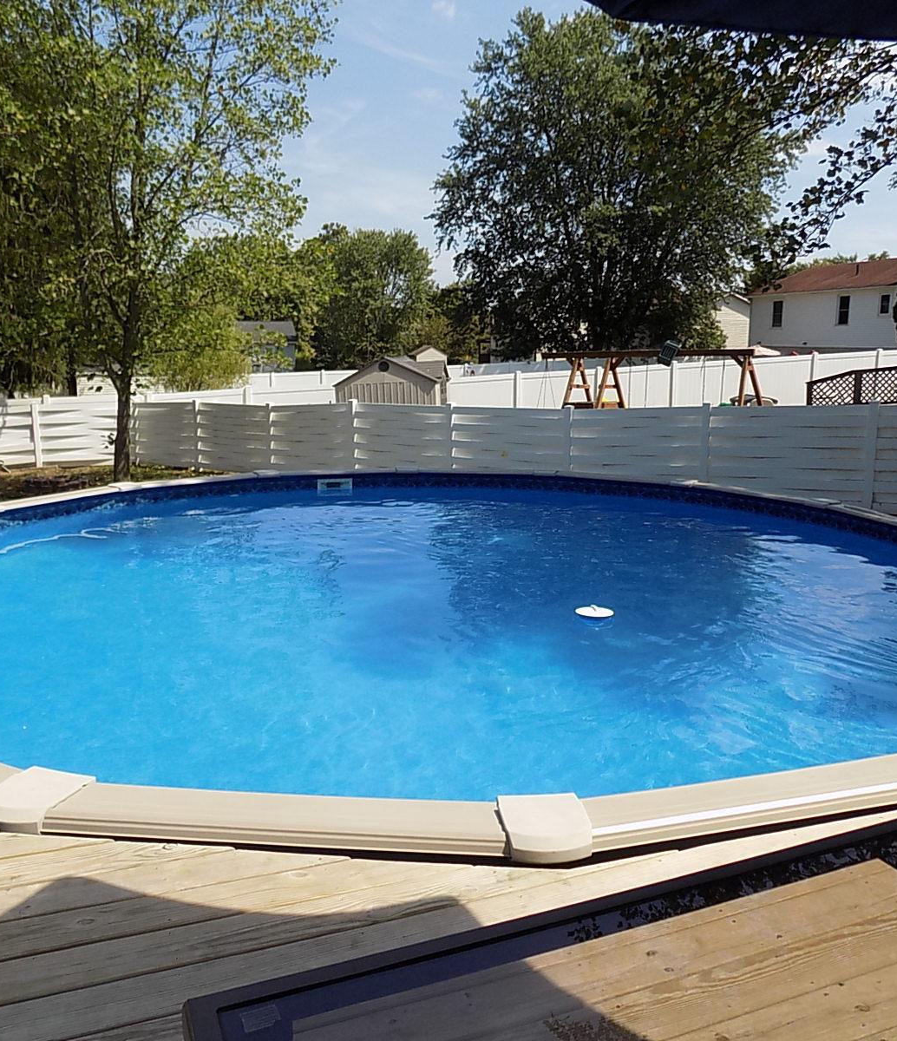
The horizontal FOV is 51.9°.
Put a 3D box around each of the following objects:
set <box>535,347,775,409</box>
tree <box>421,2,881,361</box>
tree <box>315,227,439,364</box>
[{"bbox_3d":[4.164,-2.468,19.780,5.200,2.300,1.800,10,14,42],"label":"set"},{"bbox_3d":[6.960,-10.655,32.587,14.000,13.500,13.500,2,11,11],"label":"tree"},{"bbox_3d":[-4.035,-11.530,50.748,7.200,9.100,7.200,-1,11,-4],"label":"tree"}]

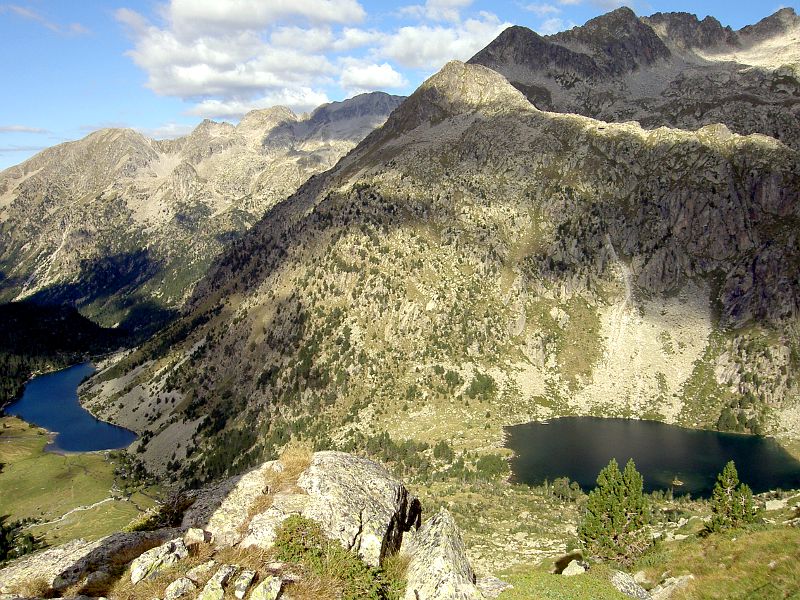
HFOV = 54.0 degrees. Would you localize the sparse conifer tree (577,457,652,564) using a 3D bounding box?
[{"bbox_3d":[8.189,7.930,29.663,2.660,4.090,2.580,0,9,0],"label":"sparse conifer tree"}]

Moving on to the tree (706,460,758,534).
[{"bbox_3d":[16.291,9.494,38.207,2.480,3.550,2.400,0,9,0],"label":"tree"}]

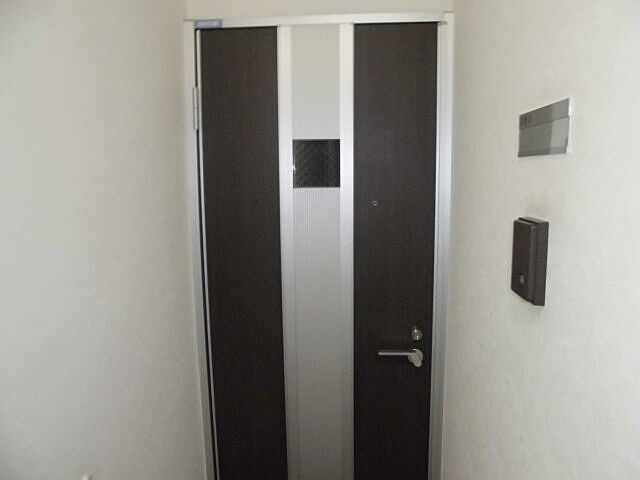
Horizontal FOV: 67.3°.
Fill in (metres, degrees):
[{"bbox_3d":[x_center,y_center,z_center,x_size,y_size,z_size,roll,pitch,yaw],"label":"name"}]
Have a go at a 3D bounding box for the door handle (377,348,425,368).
[{"bbox_3d":[0.274,0.405,1.630,0.151,0.056,0.060,0,8,3],"label":"door handle"}]

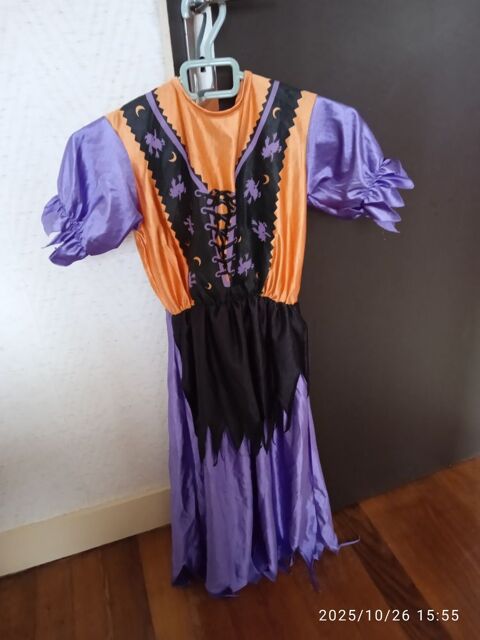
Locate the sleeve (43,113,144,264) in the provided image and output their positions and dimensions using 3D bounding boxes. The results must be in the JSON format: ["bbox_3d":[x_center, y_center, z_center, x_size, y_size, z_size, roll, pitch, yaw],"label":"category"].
[{"bbox_3d":[-0.194,-0.160,0.658,0.137,0.183,0.085,-11,29,-13],"label":"sleeve"}]

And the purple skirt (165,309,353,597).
[{"bbox_3d":[0.019,0.251,0.922,0.345,0.600,0.145,-8,29,-8],"label":"purple skirt"}]

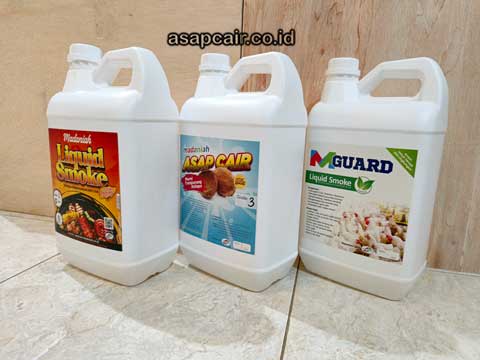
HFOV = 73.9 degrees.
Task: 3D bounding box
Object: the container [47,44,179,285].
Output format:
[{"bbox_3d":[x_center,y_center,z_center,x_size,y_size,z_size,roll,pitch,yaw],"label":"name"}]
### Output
[{"bbox_3d":[-0.193,-0.030,0.498,0.181,0.335,0.123,8,12,27],"label":"container"}]

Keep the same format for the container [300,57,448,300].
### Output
[{"bbox_3d":[0.202,-0.014,0.495,0.181,0.335,0.123,10,13,37],"label":"container"}]

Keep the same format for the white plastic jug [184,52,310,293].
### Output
[{"bbox_3d":[0.001,-0.023,0.501,0.181,0.335,0.123,10,13,36],"label":"white plastic jug"}]

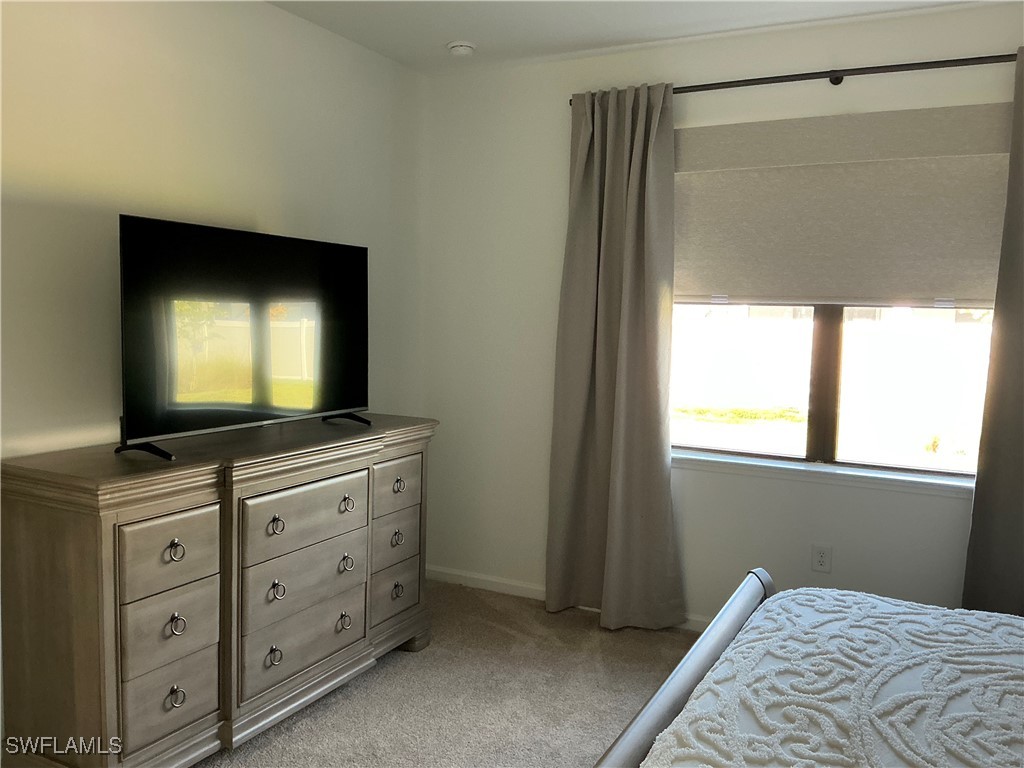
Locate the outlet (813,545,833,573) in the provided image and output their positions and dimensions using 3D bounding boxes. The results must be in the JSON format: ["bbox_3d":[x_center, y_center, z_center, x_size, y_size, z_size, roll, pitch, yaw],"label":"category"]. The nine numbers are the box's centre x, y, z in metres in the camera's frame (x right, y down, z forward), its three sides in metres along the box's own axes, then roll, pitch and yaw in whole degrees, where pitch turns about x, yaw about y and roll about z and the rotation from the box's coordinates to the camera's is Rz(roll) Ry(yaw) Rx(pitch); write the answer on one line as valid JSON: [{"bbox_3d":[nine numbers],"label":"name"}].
[{"bbox_3d":[1.399,0.793,3.734,0.075,0.117,0.010,4,5,28],"label":"outlet"}]

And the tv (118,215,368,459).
[{"bbox_3d":[-0.936,-0.183,3.147,0.250,0.763,1.238,4,5,28],"label":"tv"}]

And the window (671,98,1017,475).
[{"bbox_3d":[1.414,-0.398,3.709,1.620,1.540,0.110,4,5,28],"label":"window"}]

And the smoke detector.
[{"bbox_3d":[-0.251,-1.653,4.108,0.135,0.045,0.135,1,5,0],"label":"smoke detector"}]

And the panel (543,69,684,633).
[{"bbox_3d":[0.515,-0.109,4.004,0.700,2.590,0.170,4,5,28],"label":"panel"}]

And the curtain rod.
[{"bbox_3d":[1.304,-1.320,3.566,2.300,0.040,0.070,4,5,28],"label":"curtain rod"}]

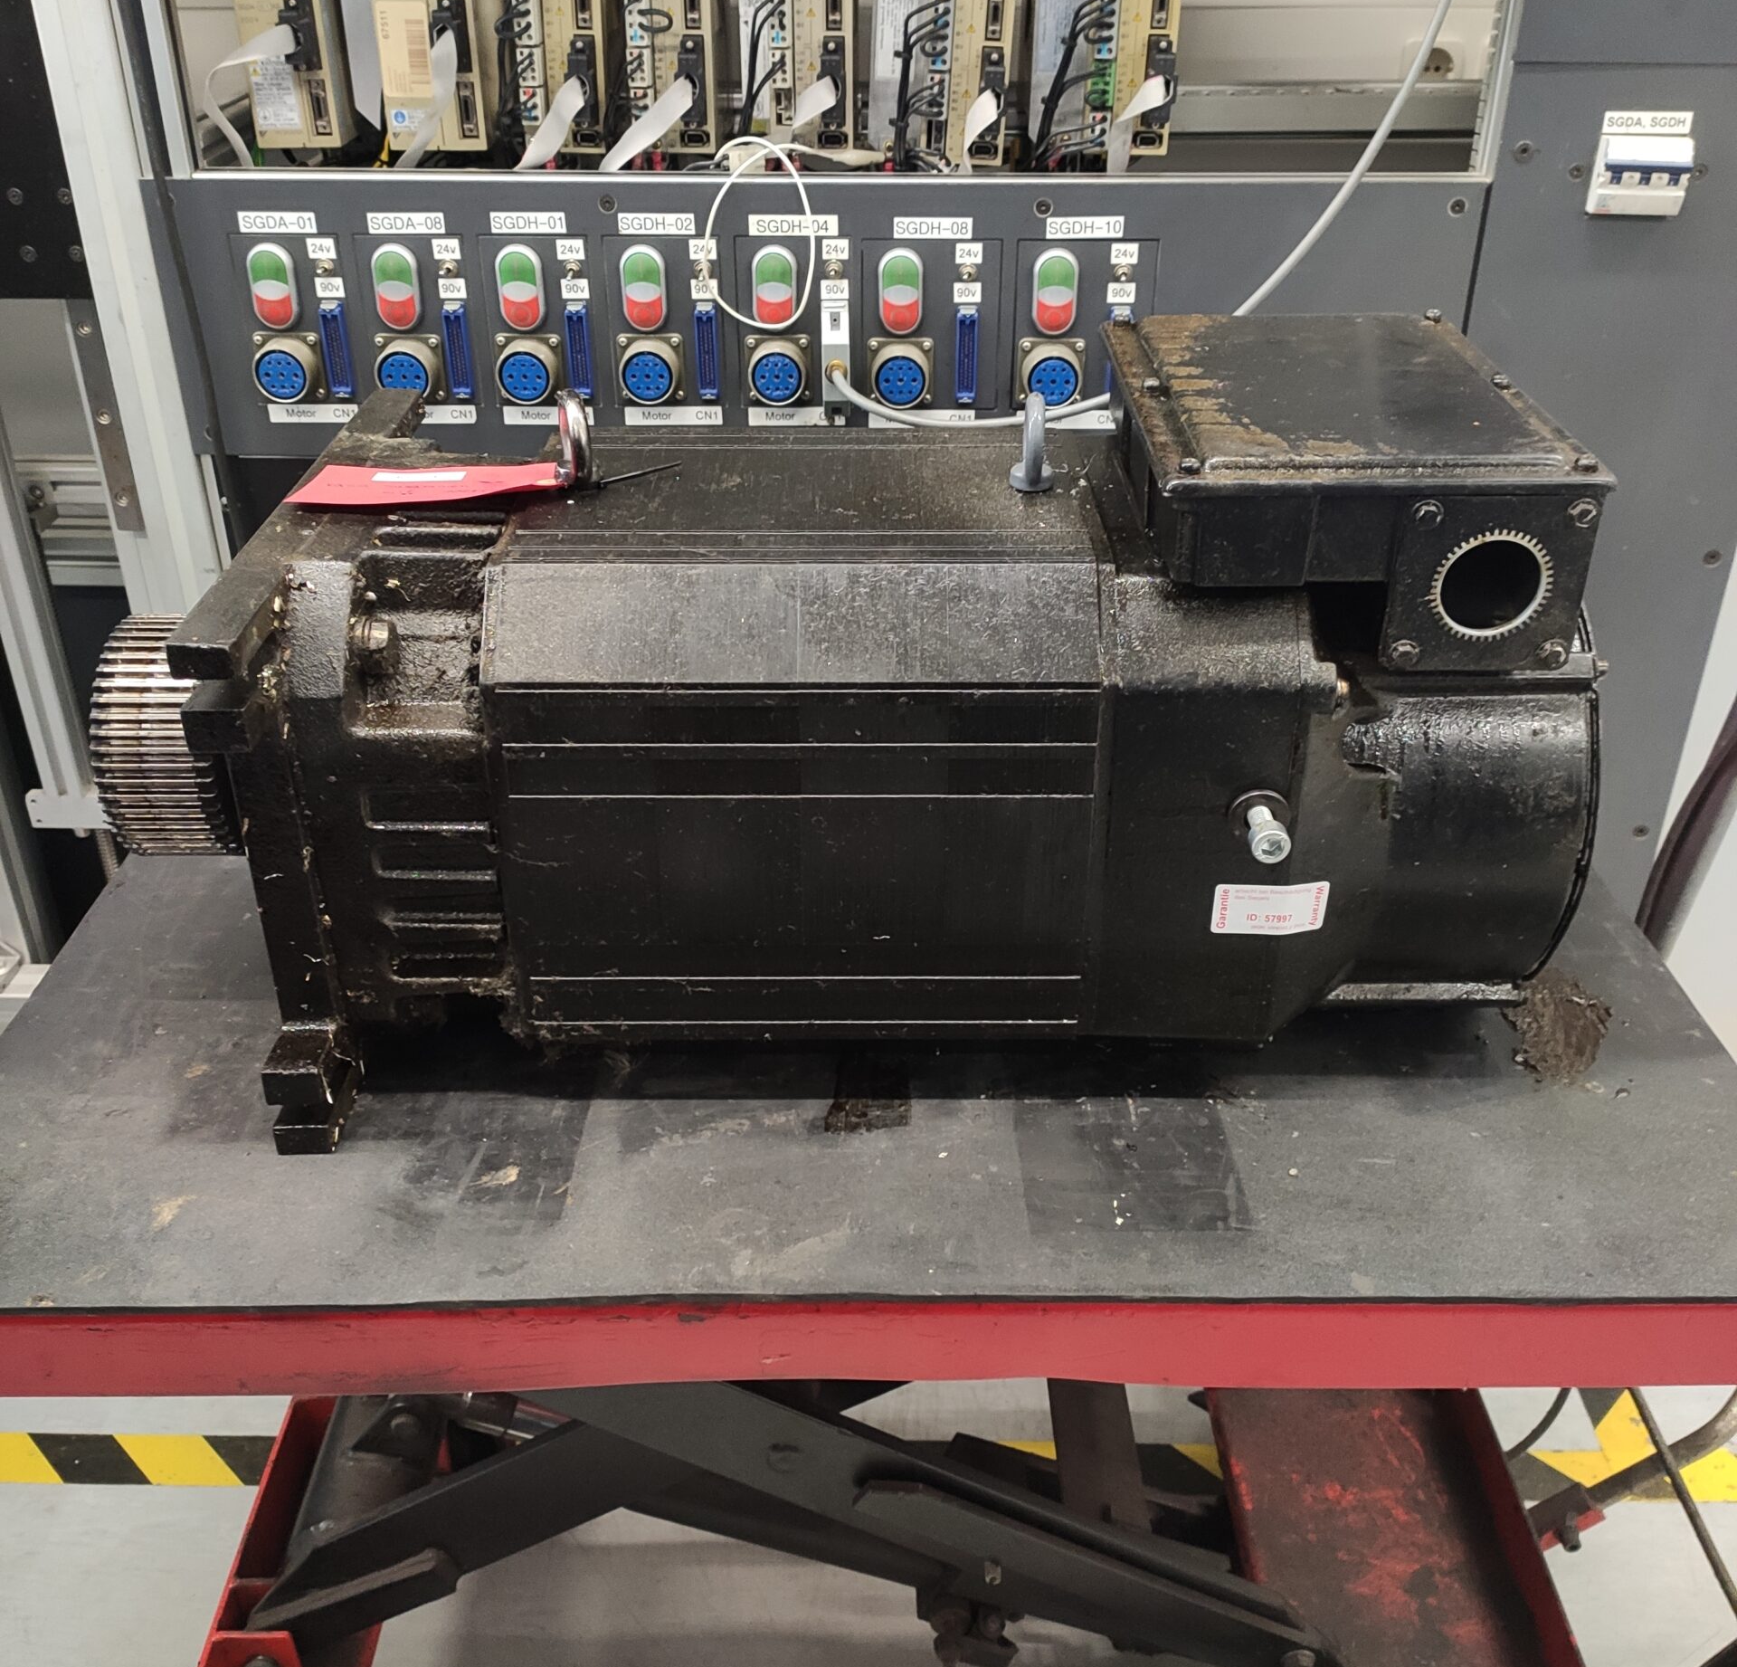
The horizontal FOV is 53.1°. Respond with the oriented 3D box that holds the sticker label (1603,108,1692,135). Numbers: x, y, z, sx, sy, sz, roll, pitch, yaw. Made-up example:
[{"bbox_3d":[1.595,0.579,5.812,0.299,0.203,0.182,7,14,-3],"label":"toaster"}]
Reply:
[{"bbox_3d":[0.471,-0.429,1.050,0.053,0.012,0.001,1,29,1],"label":"sticker label"}]

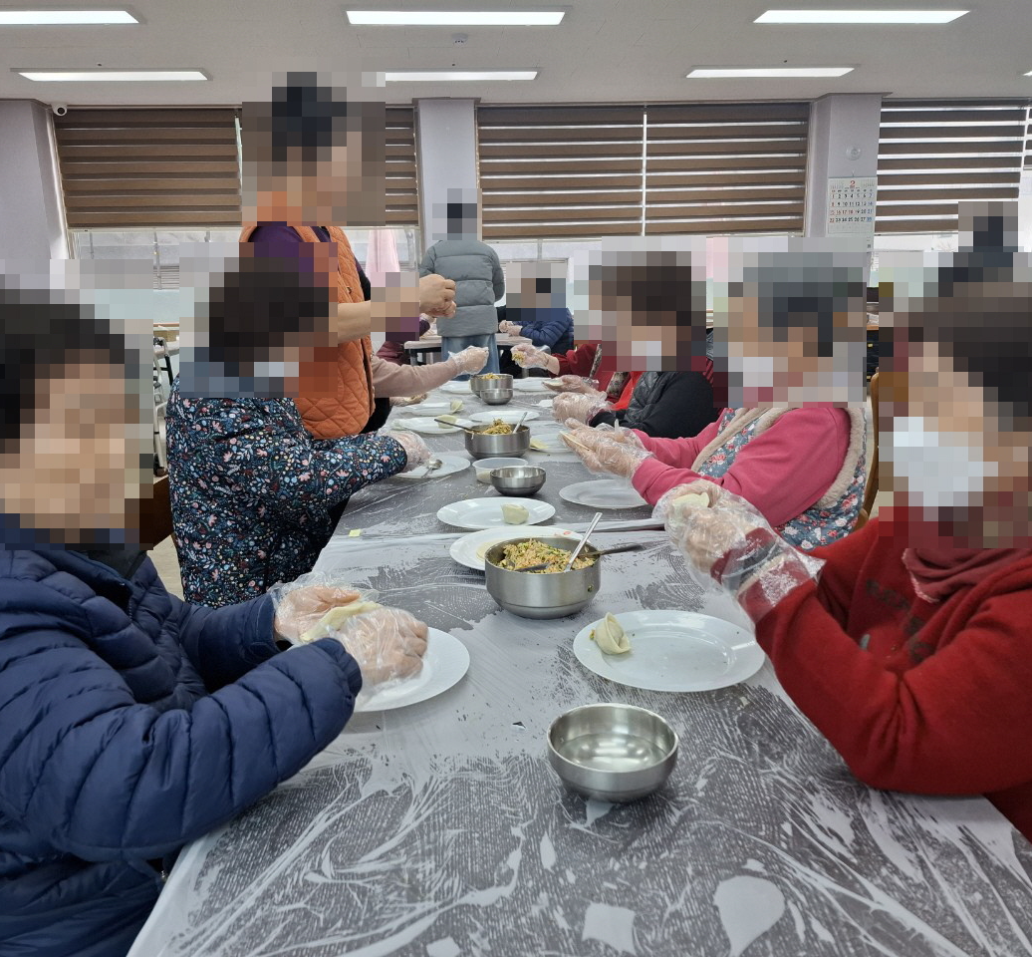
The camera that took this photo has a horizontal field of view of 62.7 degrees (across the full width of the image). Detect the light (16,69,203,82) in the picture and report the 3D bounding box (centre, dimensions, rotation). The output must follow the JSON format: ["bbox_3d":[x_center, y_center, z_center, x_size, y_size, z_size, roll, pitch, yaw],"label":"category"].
[{"bbox_3d":[-2.881,-2.897,6.100,1.250,0.060,0.280,-2,14,-4],"label":"light"}]

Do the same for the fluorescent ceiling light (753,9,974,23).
[{"bbox_3d":[2.053,-2.738,5.026,1.250,0.060,0.280,-2,14,-4],"label":"fluorescent ceiling light"}]

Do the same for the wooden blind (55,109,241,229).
[{"bbox_3d":[-2.995,-2.544,6.954,1.421,0.931,0.070,-3,14,-5],"label":"wooden blind"}]

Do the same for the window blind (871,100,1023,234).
[{"bbox_3d":[3.860,-2.752,7.519,1.347,1.134,0.070,-3,14,-5],"label":"window blind"}]

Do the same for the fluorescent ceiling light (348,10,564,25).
[{"bbox_3d":[-0.340,-2.659,4.894,1.250,0.060,0.280,-2,14,-4],"label":"fluorescent ceiling light"}]

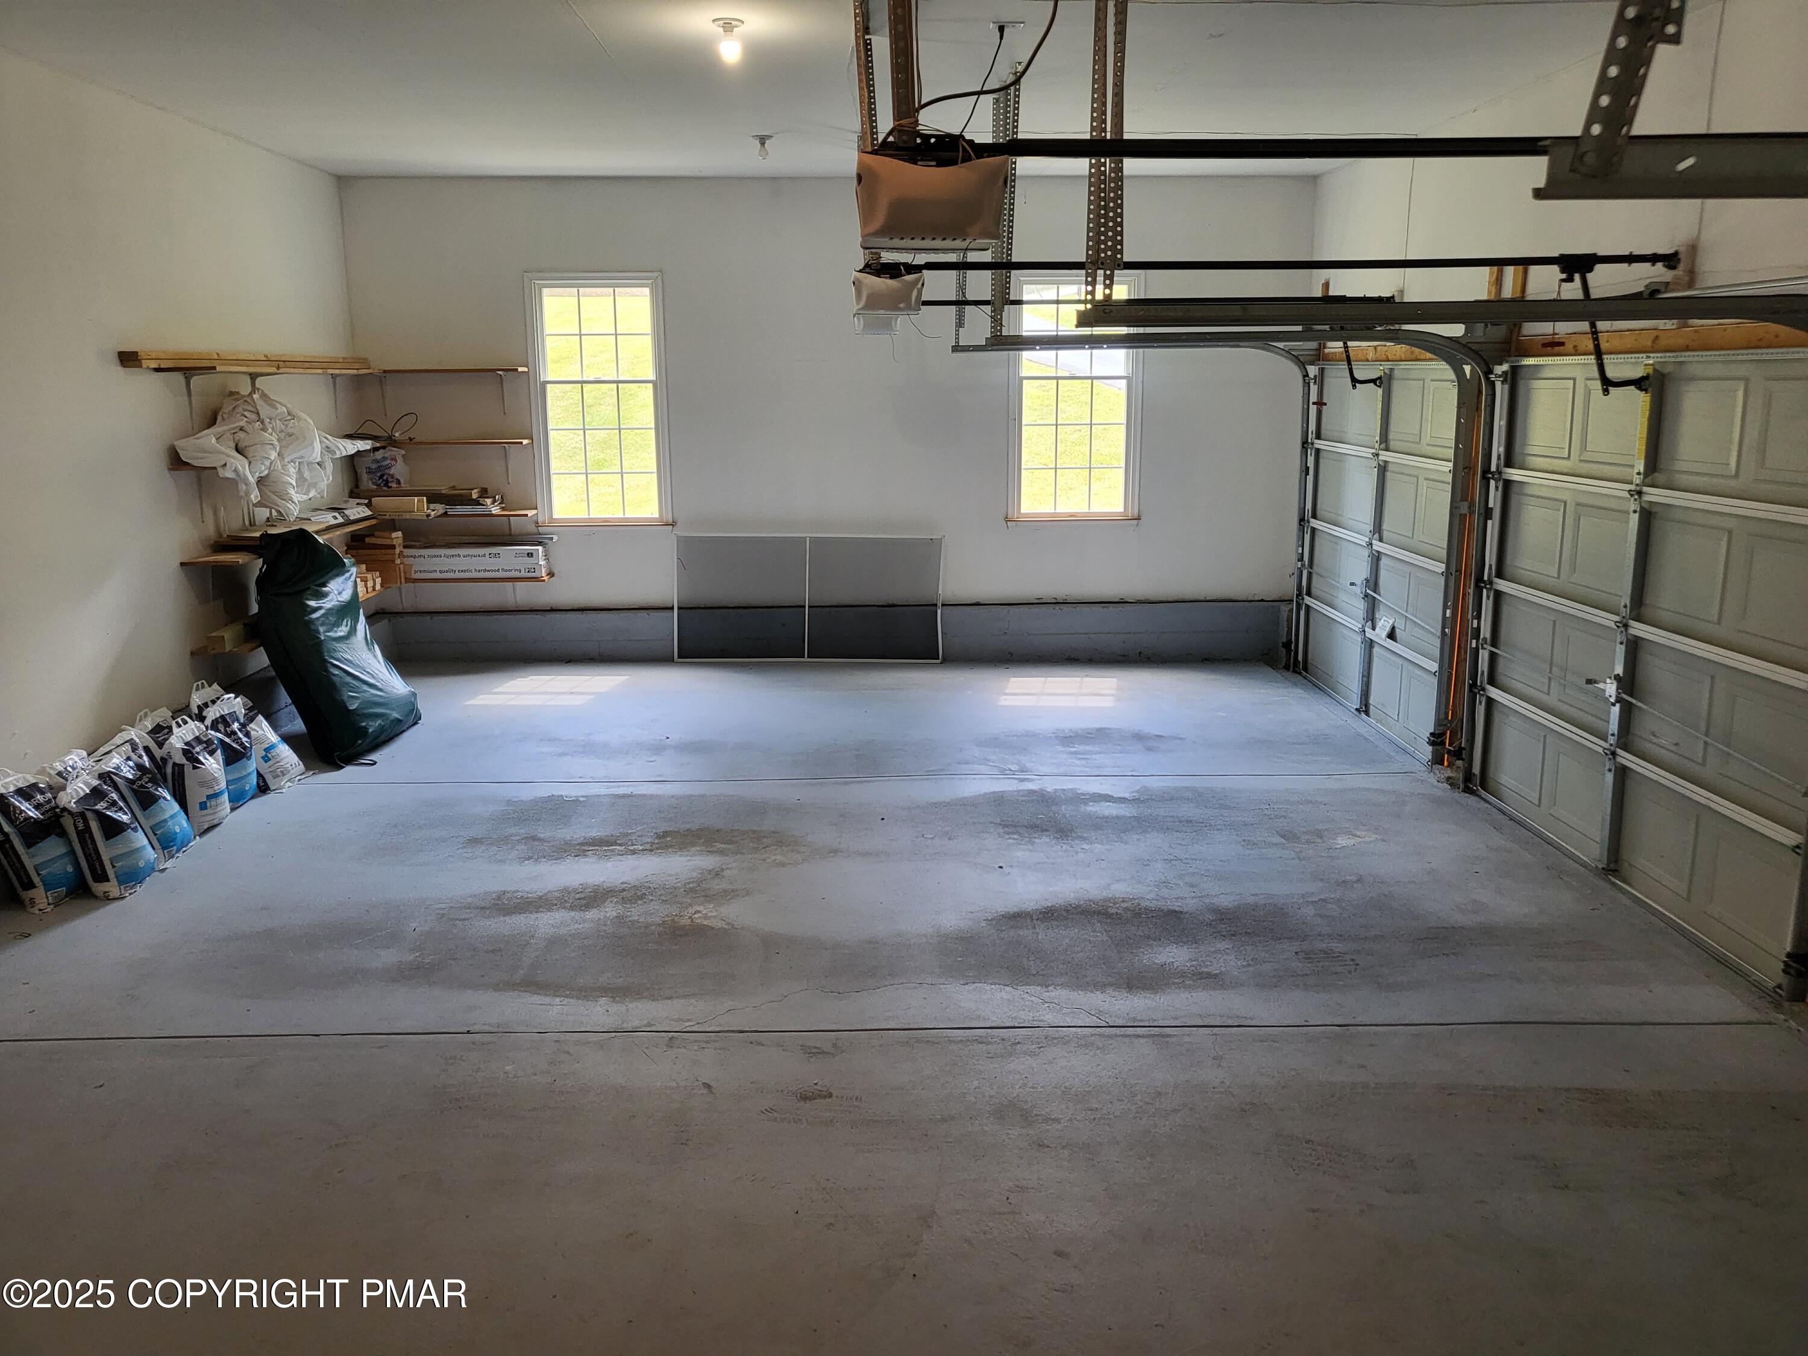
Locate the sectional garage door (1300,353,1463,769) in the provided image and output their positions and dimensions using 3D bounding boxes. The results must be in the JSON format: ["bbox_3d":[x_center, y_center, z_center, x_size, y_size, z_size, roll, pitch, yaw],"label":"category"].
[{"bbox_3d":[2.904,-0.833,8.408,0.060,2.134,2.436,0,12,-1],"label":"sectional garage door"}]

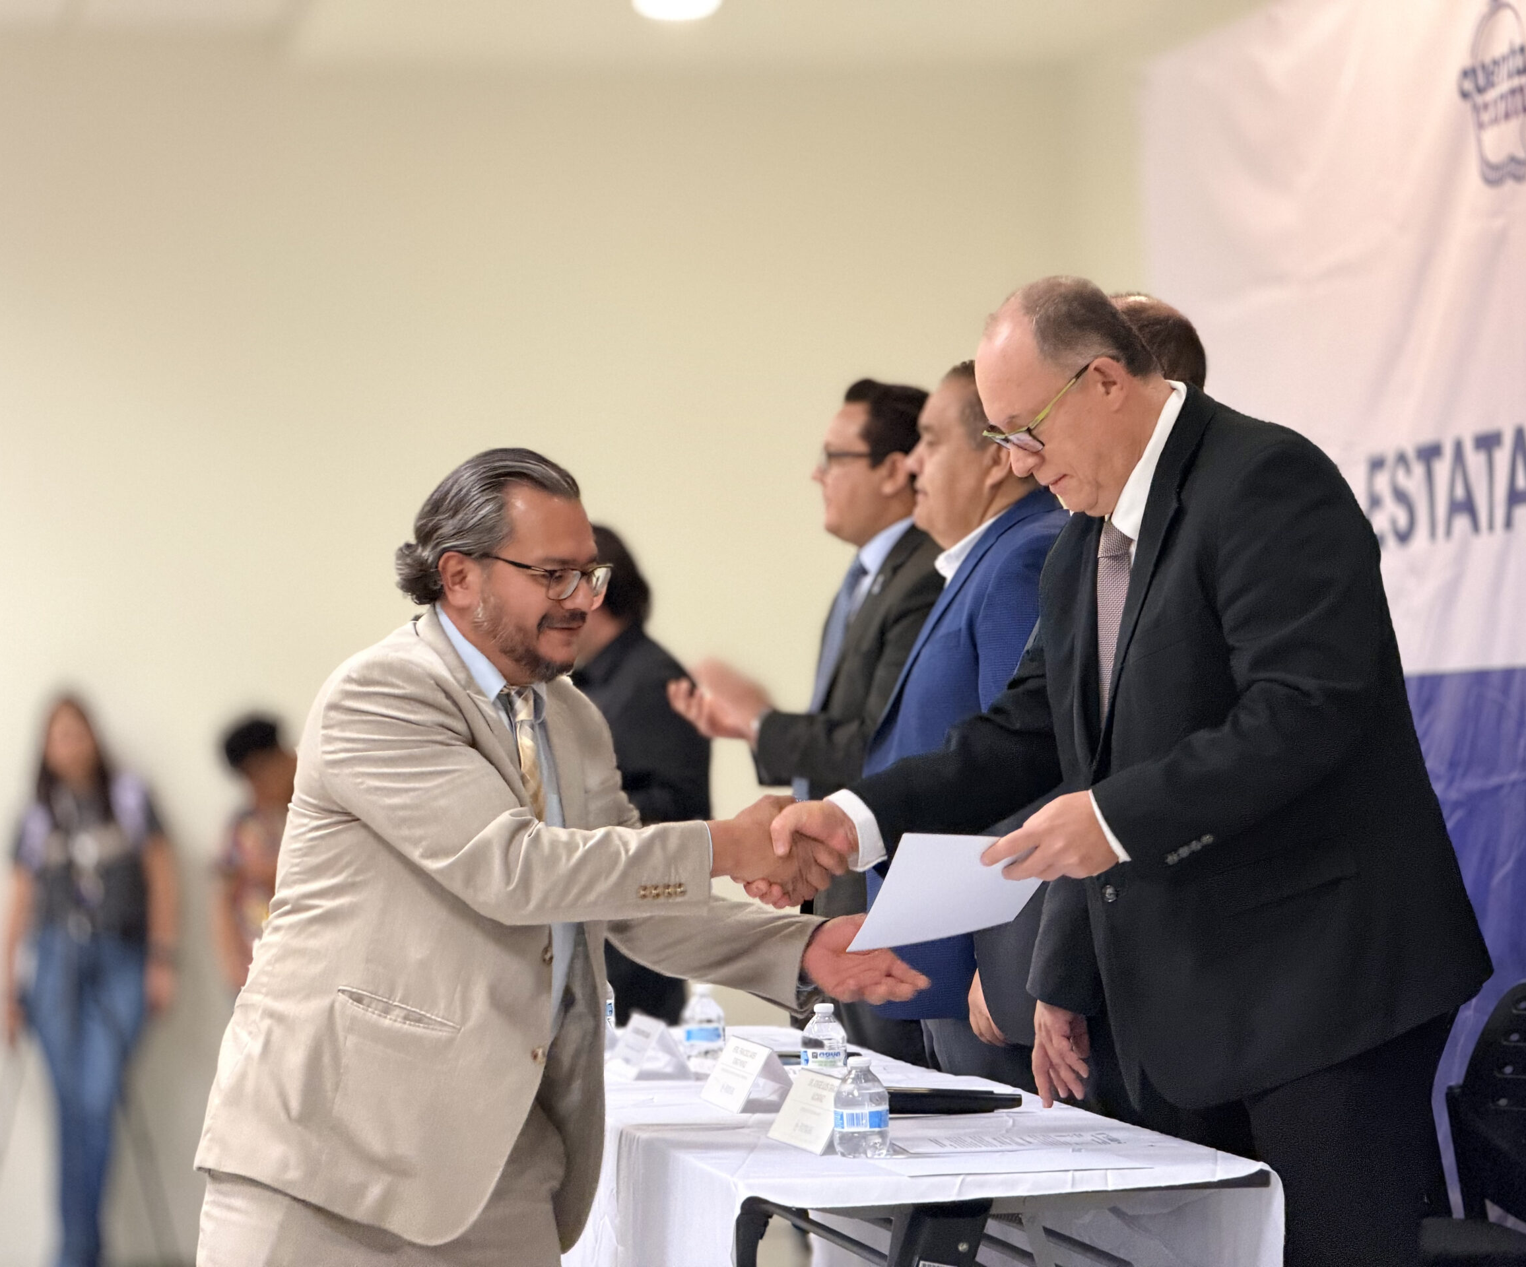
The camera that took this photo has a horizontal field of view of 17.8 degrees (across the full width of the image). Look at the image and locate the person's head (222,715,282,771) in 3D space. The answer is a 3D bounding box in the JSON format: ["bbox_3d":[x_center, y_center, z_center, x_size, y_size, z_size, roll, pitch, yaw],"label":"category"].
[{"bbox_3d":[-1.355,0.297,13.000,0.170,0.150,0.165,-2,-2,41],"label":"person's head"}]

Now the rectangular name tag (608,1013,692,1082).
[{"bbox_3d":[-0.168,0.613,7.250,0.090,0.083,0.250,0,-2,-13],"label":"rectangular name tag"}]

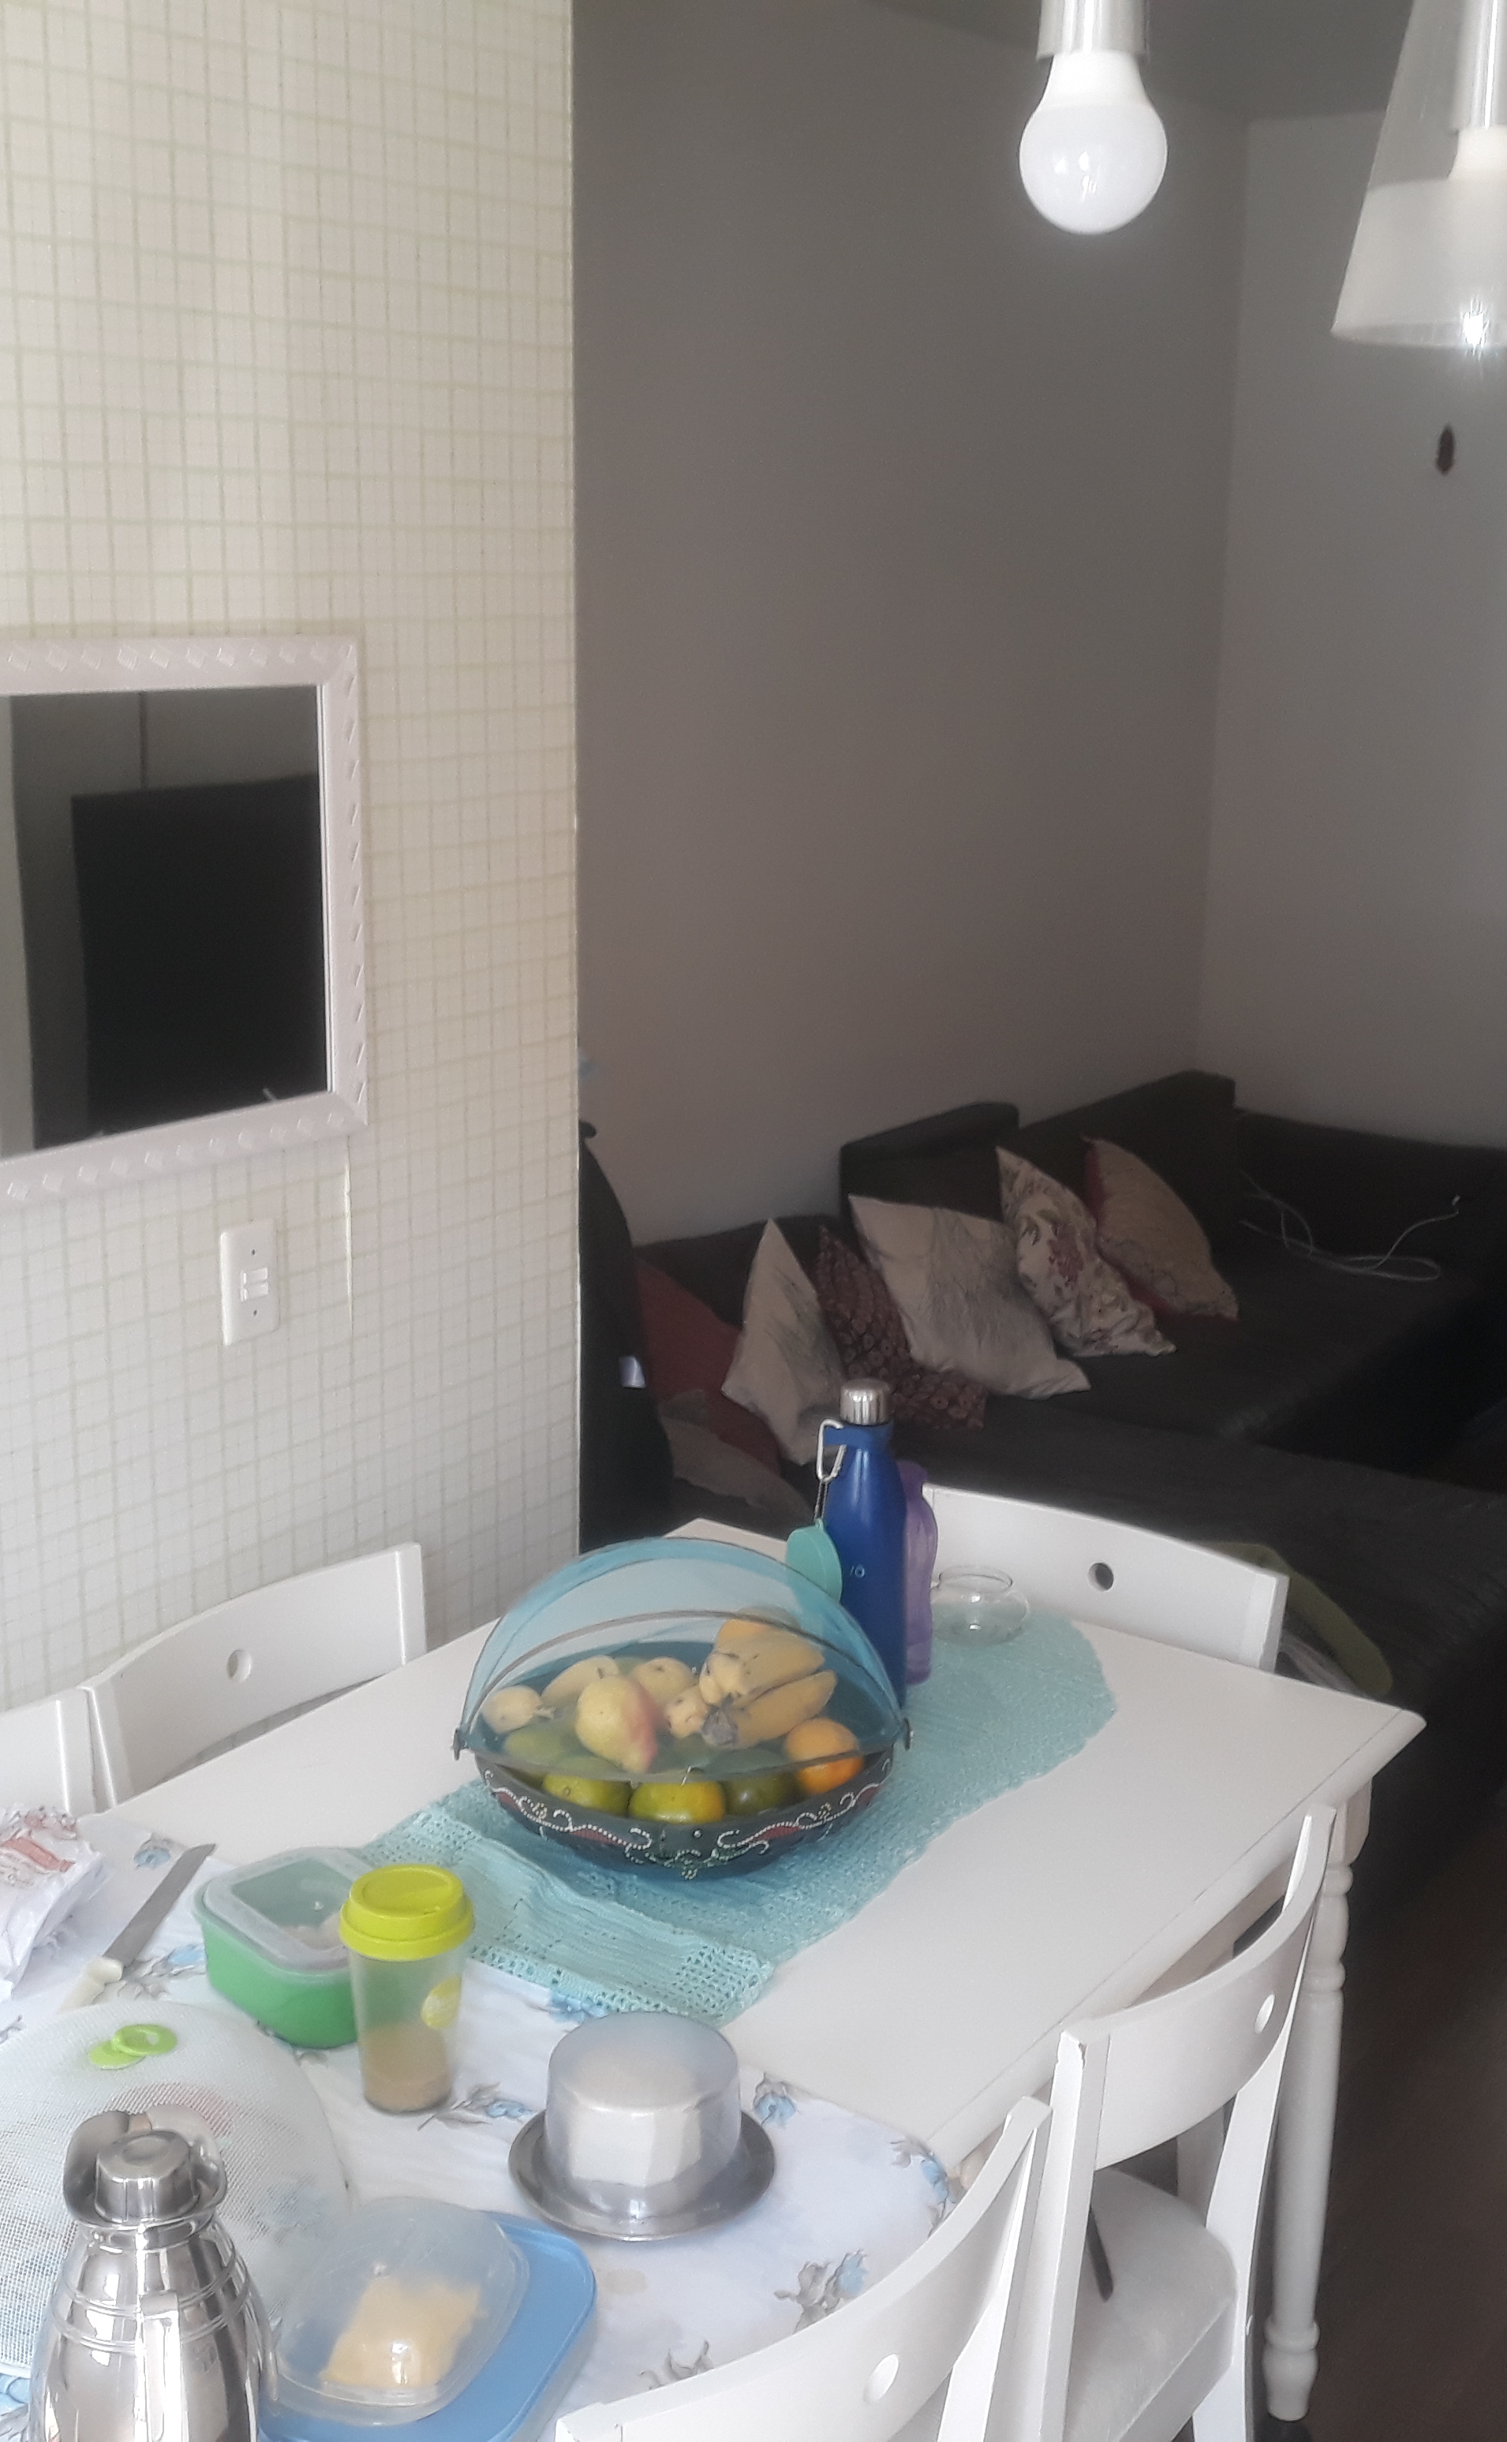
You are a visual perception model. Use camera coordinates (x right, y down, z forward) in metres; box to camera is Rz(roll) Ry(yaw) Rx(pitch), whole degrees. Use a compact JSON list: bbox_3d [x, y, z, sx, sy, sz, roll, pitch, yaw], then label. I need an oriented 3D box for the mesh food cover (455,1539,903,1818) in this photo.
[{"bbox_3d":[-0.053,0.361,2.122,0.375,0.165,0.300,0,14,-5],"label":"mesh food cover"}]

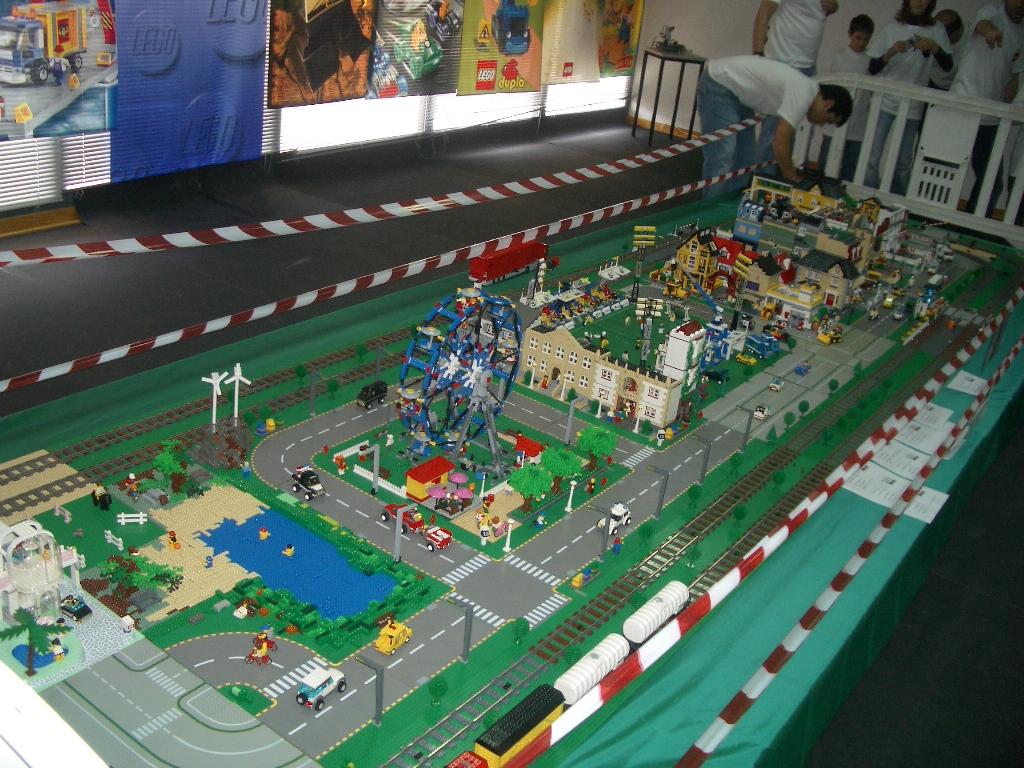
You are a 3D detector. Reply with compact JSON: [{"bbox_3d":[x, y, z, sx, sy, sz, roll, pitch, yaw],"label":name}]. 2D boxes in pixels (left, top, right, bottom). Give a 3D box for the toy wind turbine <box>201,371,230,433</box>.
[{"bbox_3d":[-0.734,0.048,2.553,0.070,0.168,0.035,0,25,-16],"label":"toy wind turbine"}]

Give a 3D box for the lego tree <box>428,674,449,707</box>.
[{"bbox_3d":[-0.139,0.580,1.949,0.037,0.062,0.037,5,24,-2],"label":"lego tree"}]

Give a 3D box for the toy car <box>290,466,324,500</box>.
[{"bbox_3d":[-0.486,0.232,2.464,0.085,0.060,0.052,22,28,30],"label":"toy car"}]

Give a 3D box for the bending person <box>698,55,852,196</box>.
[{"bbox_3d":[1.502,-1.320,6.141,0.870,1.100,0.520,12,25,14],"label":"bending person"}]

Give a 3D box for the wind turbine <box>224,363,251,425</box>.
[{"bbox_3d":[-0.691,0.030,2.595,0.070,0.178,0.035,1,25,-15],"label":"wind turbine"}]

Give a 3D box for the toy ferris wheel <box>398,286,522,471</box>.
[{"bbox_3d":[-0.132,-0.024,2.771,0.320,0.480,0.432,22,29,32],"label":"toy ferris wheel"}]

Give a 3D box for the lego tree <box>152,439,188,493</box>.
[{"bbox_3d":[-0.779,0.191,2.372,0.078,0.120,0.078,22,28,30],"label":"lego tree"}]

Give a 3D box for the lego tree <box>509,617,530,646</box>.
[{"bbox_3d":[0.015,0.486,2.037,0.035,0.060,0.035,6,24,-3],"label":"lego tree"}]

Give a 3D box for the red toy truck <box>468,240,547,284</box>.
[{"bbox_3d":[0.002,-0.492,4.171,0.068,0.115,0.440,22,28,30],"label":"red toy truck"}]

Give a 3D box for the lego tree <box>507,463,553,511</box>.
[{"bbox_3d":[0.044,0.250,2.503,0.105,0.120,0.105,6,24,-3],"label":"lego tree"}]

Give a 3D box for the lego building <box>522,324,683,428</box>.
[{"bbox_3d":[0.284,-0.060,3.270,0.540,0.208,0.088,22,29,32],"label":"lego building"}]

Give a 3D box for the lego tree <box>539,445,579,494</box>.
[{"bbox_3d":[0.124,0.229,2.706,0.107,0.120,0.107,5,24,-2],"label":"lego tree"}]

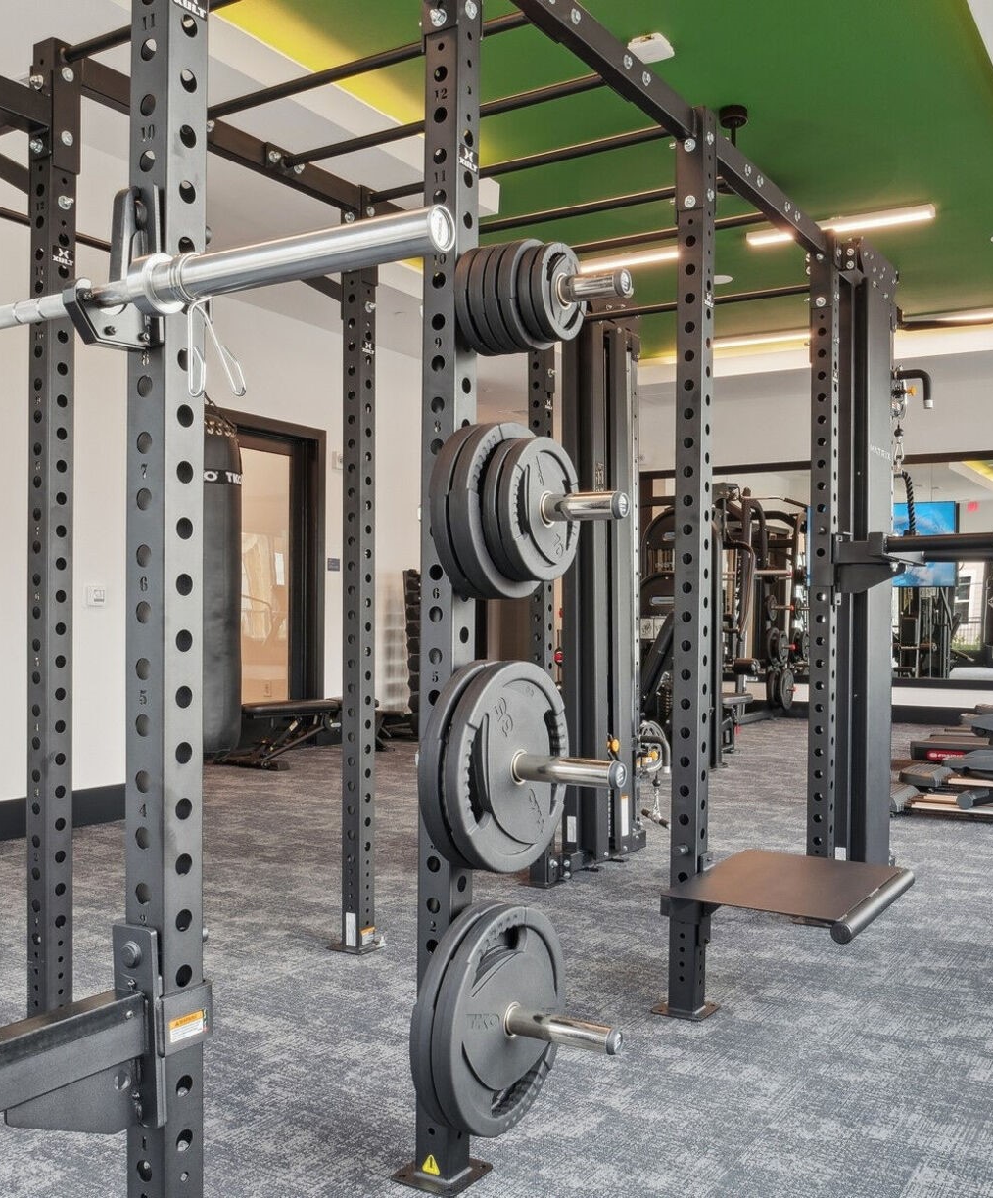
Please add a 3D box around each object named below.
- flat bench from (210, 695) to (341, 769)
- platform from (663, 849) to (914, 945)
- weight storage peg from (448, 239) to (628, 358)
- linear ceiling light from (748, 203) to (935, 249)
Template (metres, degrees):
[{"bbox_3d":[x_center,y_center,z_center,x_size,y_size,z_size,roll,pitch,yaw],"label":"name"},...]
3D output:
[{"bbox_3d":[-1.435,0.955,8.190,0.680,0.440,1.420,0,0,33],"label":"flat bench"},{"bbox_3d":[0.794,0.850,2.965,0.540,0.200,0.620,0,0,33],"label":"platform"},{"bbox_3d":[0.080,-0.562,2.062,0.340,0.215,0.215,0,0,33],"label":"weight storage peg"},{"bbox_3d":[2.300,-2.520,7.460,1.220,0.075,0.110,0,0,33],"label":"linear ceiling light"}]

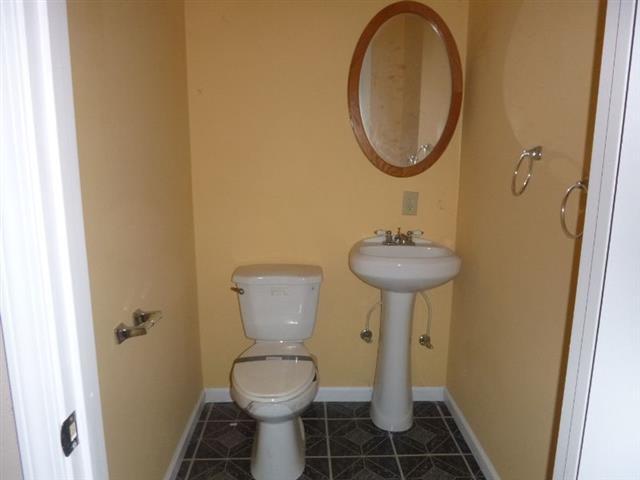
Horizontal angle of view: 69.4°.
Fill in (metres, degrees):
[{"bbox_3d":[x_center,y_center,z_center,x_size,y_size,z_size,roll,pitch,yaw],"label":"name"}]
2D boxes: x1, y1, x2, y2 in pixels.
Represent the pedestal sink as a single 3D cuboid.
[{"bbox_3d":[0.386,0.474,2.207,0.514,0.906,0.449,0,11,-2],"label":"pedestal sink"}]

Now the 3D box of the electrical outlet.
[{"bbox_3d":[0.453,-0.181,2.311,0.072,0.116,0.012,0,11,-2],"label":"electrical outlet"}]

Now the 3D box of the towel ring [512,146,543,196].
[{"bbox_3d":[0.685,-0.220,1.515,0.075,0.165,0.149,0,11,-2],"label":"towel ring"}]

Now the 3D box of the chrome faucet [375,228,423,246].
[{"bbox_3d":[0.378,-0.012,2.194,0.227,0.081,0.126,0,11,-2],"label":"chrome faucet"}]

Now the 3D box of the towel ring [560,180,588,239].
[{"bbox_3d":[0.698,-0.083,1.243,0.069,0.162,0.146,0,11,-2],"label":"towel ring"}]

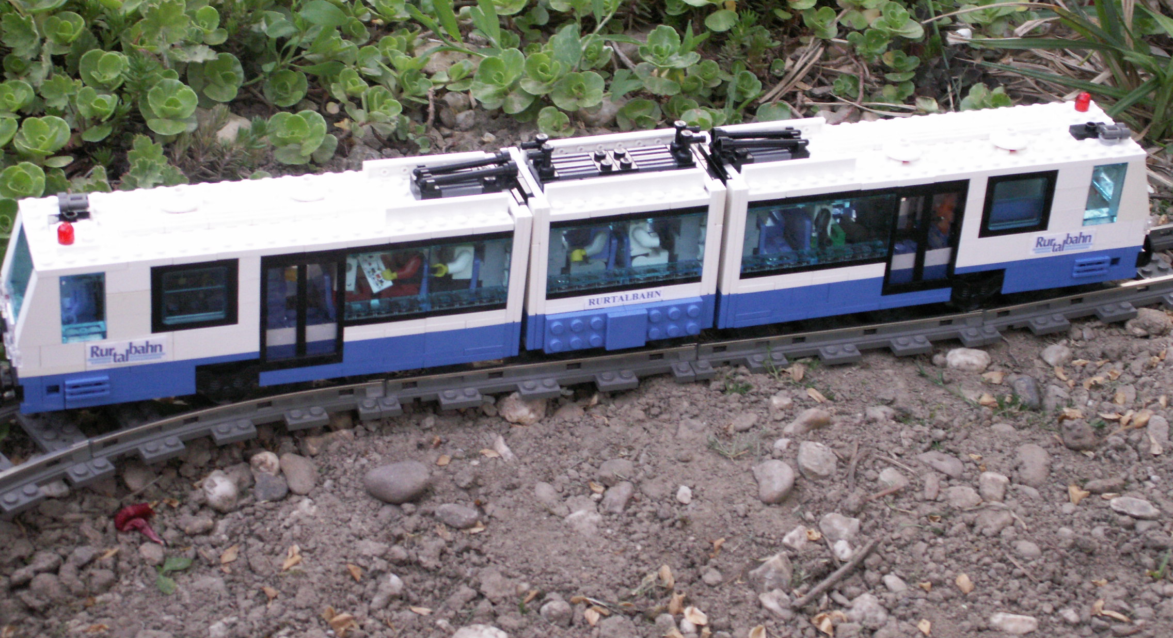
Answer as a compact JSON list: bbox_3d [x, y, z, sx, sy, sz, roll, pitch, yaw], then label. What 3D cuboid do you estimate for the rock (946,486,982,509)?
[{"bbox_3d":[0.142,0.067,0.792,0.014,0.007,0.010,18,35,21],"label":"rock"}]

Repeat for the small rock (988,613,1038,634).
[{"bbox_3d":[0.149,0.106,0.735,0.017,0.007,0.008,11,33,10],"label":"small rock"}]

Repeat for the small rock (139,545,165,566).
[{"bbox_3d":[-0.155,0.084,0.746,0.009,0.007,0.009,4,33,0],"label":"small rock"}]

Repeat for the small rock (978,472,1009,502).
[{"bbox_3d":[0.156,0.064,0.803,0.011,0.009,0.009,3,33,-2],"label":"small rock"}]

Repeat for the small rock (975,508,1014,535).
[{"bbox_3d":[0.152,0.075,0.781,0.015,0.008,0.012,12,33,12],"label":"small rock"}]

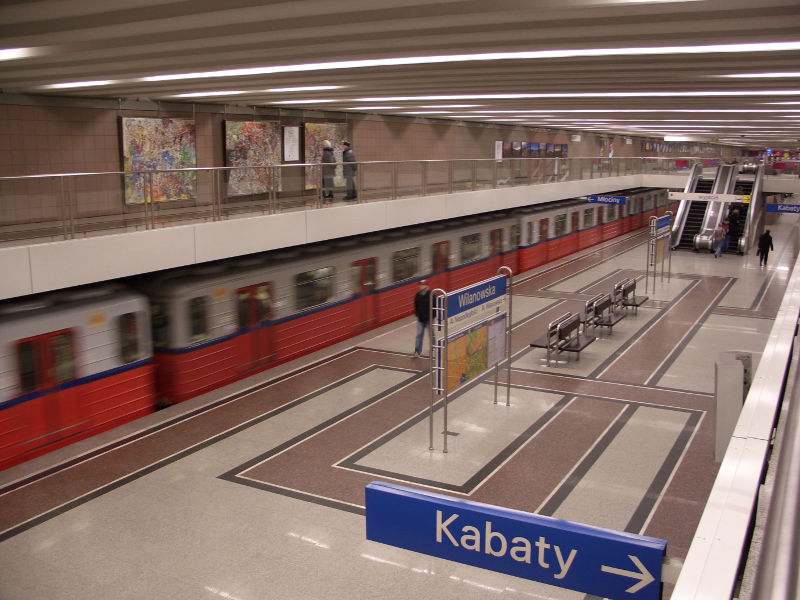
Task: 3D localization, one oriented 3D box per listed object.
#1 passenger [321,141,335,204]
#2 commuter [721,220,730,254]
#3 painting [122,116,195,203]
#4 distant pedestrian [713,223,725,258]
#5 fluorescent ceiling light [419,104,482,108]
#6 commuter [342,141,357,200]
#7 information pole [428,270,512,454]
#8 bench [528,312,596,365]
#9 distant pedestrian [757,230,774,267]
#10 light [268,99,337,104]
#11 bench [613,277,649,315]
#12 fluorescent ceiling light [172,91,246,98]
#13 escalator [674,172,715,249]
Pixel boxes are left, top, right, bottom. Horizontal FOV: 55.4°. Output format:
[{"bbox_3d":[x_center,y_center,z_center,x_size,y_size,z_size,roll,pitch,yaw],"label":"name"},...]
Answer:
[{"bbox_3d":[-2.062,-3.750,22.000,0.380,1.680,0.450,3,12,21],"label":"passenger"},{"bbox_3d":[15.818,-3.105,37.008,0.500,1.680,0.420,6,12,30],"label":"commuter"},{"bbox_3d":[-5.716,-3.328,18.168,0.100,1.930,2.240,6,13,29],"label":"painting"},{"bbox_3d":[15.046,-2.778,35.916,0.480,1.670,0.450,8,14,40],"label":"distant pedestrian"},{"bbox_3d":[1.381,-5.275,20.754,1.700,0.100,0.150,6,13,29],"label":"fluorescent ceiling light"},{"bbox_3d":[-1.480,-3.831,22.658,0.380,1.680,0.520,0,11,0],"label":"commuter"},{"bbox_3d":[1.290,0.941,13.386,0.330,2.700,2.720,6,12,30],"label":"information pole"},{"bbox_3d":[3.790,0.925,17.471,1.130,0.930,1.460,6,13,29],"label":"bench"},{"bbox_3d":[15.924,-2.266,33.230,0.580,1.660,0.400,6,12,30],"label":"distant pedestrian"},{"bbox_3d":[-2.557,-5.166,19.900,1.900,0.100,0.160,6,12,30],"label":"light"},{"bbox_3d":[6.712,-0.059,22.560,1.130,0.930,1.460,6,13,29],"label":"bench"},{"bbox_3d":[-4.172,-4.493,16.681,2.250,0.100,0.150,6,13,29],"label":"fluorescent ceiling light"},{"bbox_3d":[16.192,-5.165,40.449,1.650,4.160,8.400,6,13,29],"label":"escalator"}]

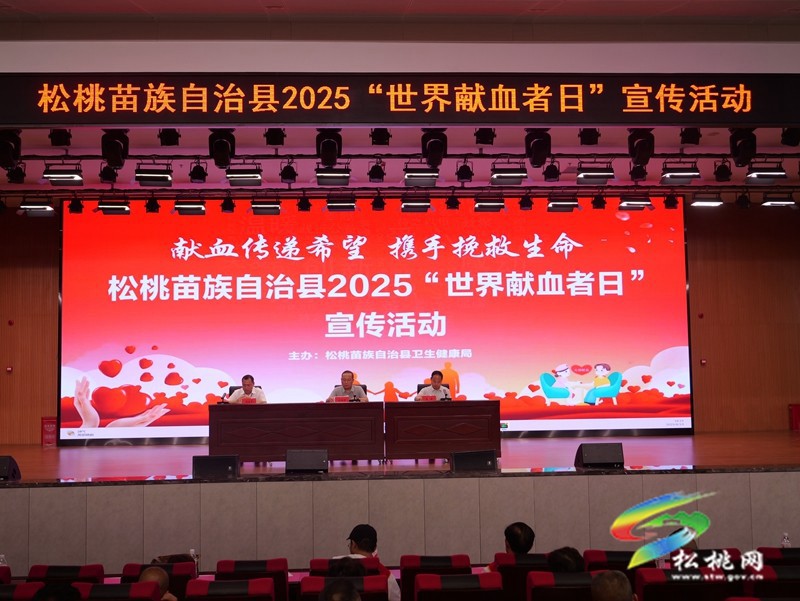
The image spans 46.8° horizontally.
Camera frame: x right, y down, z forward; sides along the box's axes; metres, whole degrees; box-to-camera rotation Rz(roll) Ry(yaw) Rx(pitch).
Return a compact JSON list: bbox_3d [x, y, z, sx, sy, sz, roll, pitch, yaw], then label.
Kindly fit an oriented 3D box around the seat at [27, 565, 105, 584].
[{"bbox_3d":[-2.049,2.135,5.886,0.580,1.000,0.640,-1,-4,-3],"label":"seat"}]

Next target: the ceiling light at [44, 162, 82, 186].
[{"bbox_3d":[-4.201,-1.569,11.515,0.430,0.250,0.280,-1,-3,-3],"label":"ceiling light"}]

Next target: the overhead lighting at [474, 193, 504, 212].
[{"bbox_3d":[1.352,-1.481,13.976,0.430,0.250,0.280,-1,-3,-3],"label":"overhead lighting"}]

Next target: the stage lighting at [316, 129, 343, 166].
[{"bbox_3d":[-0.746,-1.651,9.787,0.270,0.480,0.260,-1,-3,-3],"label":"stage lighting"}]

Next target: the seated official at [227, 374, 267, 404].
[{"bbox_3d":[-1.949,1.505,11.833,0.520,1.110,0.720,-1,-3,-3],"label":"seated official"}]

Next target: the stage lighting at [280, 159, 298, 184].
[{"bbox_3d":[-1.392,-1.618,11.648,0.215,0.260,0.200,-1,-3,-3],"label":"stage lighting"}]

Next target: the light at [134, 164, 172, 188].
[{"bbox_3d":[-3.350,-1.699,12.572,0.490,0.270,0.260,-1,-4,-3],"label":"light"}]

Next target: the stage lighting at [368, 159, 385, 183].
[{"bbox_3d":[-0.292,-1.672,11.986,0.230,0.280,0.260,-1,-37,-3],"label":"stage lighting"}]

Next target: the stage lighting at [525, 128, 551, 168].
[{"bbox_3d":[1.611,-1.810,10.835,0.300,0.500,0.270,-1,-4,-3],"label":"stage lighting"}]

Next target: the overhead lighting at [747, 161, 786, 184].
[{"bbox_3d":[5.160,-1.802,13.023,0.500,0.280,0.260,-1,-4,-3],"label":"overhead lighting"}]

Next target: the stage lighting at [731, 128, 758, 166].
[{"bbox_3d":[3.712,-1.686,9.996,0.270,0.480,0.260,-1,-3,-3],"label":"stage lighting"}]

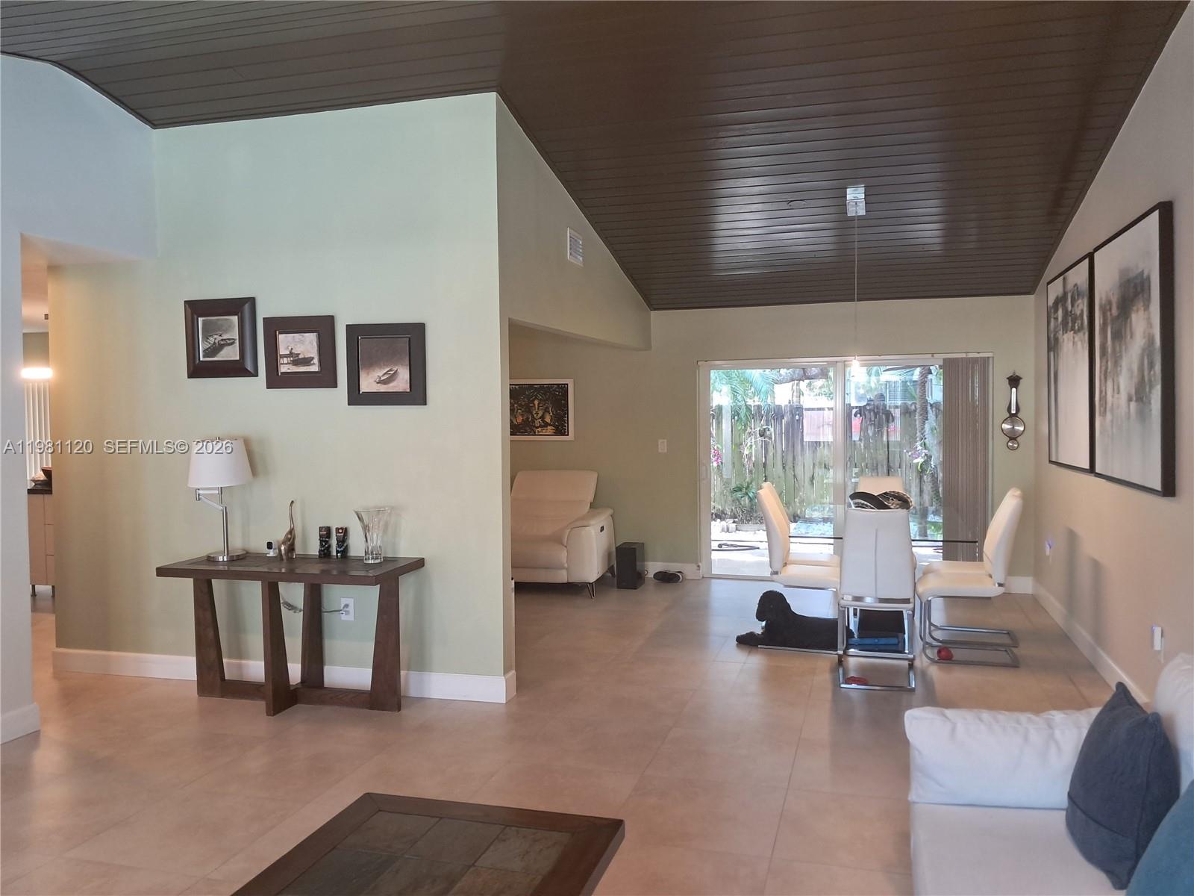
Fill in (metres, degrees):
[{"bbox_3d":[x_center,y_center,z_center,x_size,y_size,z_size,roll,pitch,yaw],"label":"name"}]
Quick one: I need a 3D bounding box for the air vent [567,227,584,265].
[{"bbox_3d":[-0.148,-1.338,6.256,0.025,0.200,0.350,0,2,16],"label":"air vent"}]

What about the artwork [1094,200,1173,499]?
[{"bbox_3d":[2.714,-0.462,4.753,0.045,1.307,1.311,0,2,16],"label":"artwork"}]

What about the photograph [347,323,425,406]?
[{"bbox_3d":[-1.147,-0.451,5.049,0.464,0.441,0.030,0,2,16],"label":"photograph"}]

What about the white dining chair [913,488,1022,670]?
[{"bbox_3d":[2.253,0.778,5.687,0.596,0.993,0.417,0,2,16],"label":"white dining chair"}]

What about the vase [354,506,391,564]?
[{"bbox_3d":[-1.185,0.459,4.936,0.195,0.295,0.195,0,2,16],"label":"vase"}]

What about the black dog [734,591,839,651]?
[{"bbox_3d":[1.298,1.097,6.064,0.755,0.354,0.298,0,2,16],"label":"black dog"}]

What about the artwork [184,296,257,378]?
[{"bbox_3d":[-2.122,-0.615,5.242,0.457,0.441,0.035,0,2,15],"label":"artwork"}]

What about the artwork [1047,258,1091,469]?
[{"bbox_3d":[3.183,-0.535,6.249,0.055,1.325,1.350,0,2,16],"label":"artwork"}]

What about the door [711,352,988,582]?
[{"bbox_3d":[2.109,0.209,8.092,2.434,1.967,0.120,0,2,16],"label":"door"}]

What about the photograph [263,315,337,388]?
[{"bbox_3d":[-1.631,-0.522,5.116,0.439,0.395,0.025,0,2,15],"label":"photograph"}]

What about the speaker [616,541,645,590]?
[{"bbox_3d":[0.291,1.037,8.172,0.178,0.360,0.260,0,2,16],"label":"speaker"}]

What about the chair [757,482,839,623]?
[{"bbox_3d":[1.351,0.761,6.104,0.570,1.020,0.440,0,2,21],"label":"chair"}]

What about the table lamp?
[{"bbox_3d":[-2.082,0.280,5.146,0.360,0.668,0.360,0,2,16],"label":"table lamp"}]

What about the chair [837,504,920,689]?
[{"bbox_3d":[1.586,0.808,5.274,0.417,0.979,0.596,0,2,16],"label":"chair"}]

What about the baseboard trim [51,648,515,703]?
[{"bbox_3d":[-1.861,1.267,5.323,2.911,0.144,0.165,0,2,15],"label":"baseboard trim"}]

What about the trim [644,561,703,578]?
[{"bbox_3d":[0.682,1.125,8.521,0.566,0.143,0.020,0,2,16],"label":"trim"}]

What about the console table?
[{"bbox_3d":[-1.602,0.991,4.961,1.264,0.757,0.534,0,2,16],"label":"console table"}]

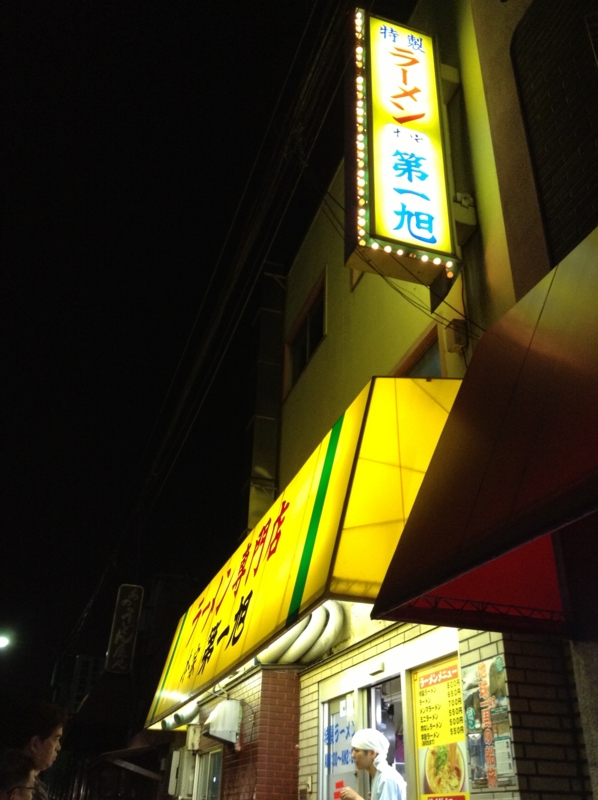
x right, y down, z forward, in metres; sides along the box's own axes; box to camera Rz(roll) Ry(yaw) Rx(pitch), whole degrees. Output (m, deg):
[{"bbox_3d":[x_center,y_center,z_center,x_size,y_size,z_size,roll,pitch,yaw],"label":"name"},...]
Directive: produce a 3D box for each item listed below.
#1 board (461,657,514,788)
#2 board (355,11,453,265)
[{"bbox_3d":[0.956,1.656,3.908,0.025,0.605,0.420,10,-30,-15],"label":"board"},{"bbox_3d":[0.779,-2.090,6.121,0.815,2.664,0.240,10,-30,-15],"label":"board"}]

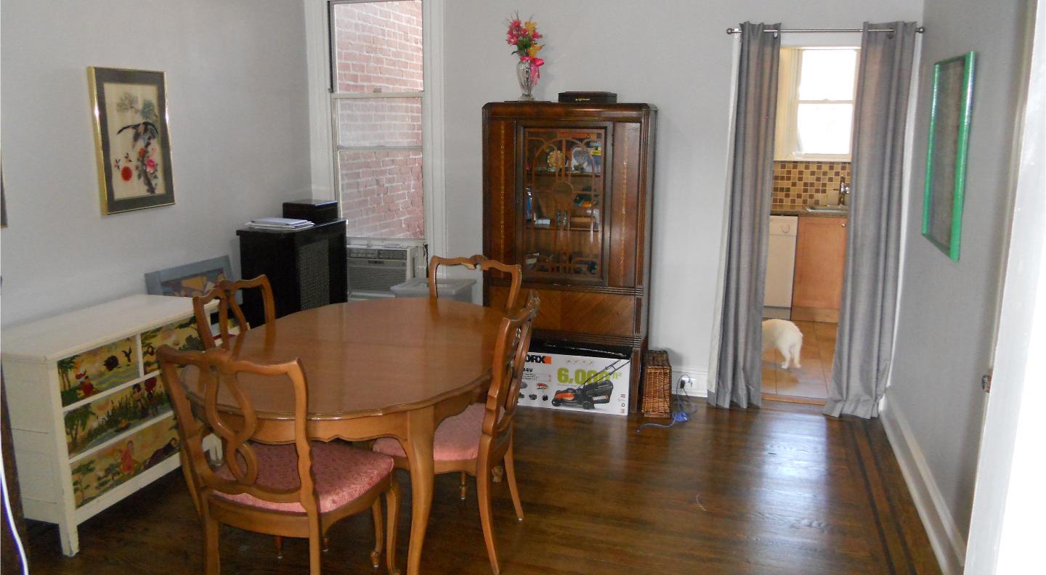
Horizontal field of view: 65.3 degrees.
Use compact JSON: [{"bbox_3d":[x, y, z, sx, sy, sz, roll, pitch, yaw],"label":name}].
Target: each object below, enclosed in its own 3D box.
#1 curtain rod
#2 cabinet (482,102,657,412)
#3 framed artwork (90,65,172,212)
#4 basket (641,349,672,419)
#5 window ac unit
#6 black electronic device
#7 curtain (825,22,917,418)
[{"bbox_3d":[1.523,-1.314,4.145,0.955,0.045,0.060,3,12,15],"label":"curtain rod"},{"bbox_3d":[0.260,-0.175,4.625,0.930,1.675,0.365,3,12,15],"label":"cabinet"},{"bbox_3d":[-1.734,-0.655,3.637,0.033,0.625,0.440,3,12,15],"label":"framed artwork"},{"bbox_3d":[0.763,0.541,4.622,0.155,0.295,0.330,2,11,10],"label":"basket"},{"bbox_3d":[-0.874,-0.139,5.425,0.450,0.310,0.400,4,12,16],"label":"window ac unit"},{"bbox_3d":[-1.240,-0.448,4.786,0.260,0.105,0.250,6,13,24],"label":"black electronic device"},{"bbox_3d":[1.823,-0.304,4.259,0.295,2.070,0.120,3,12,15],"label":"curtain"}]

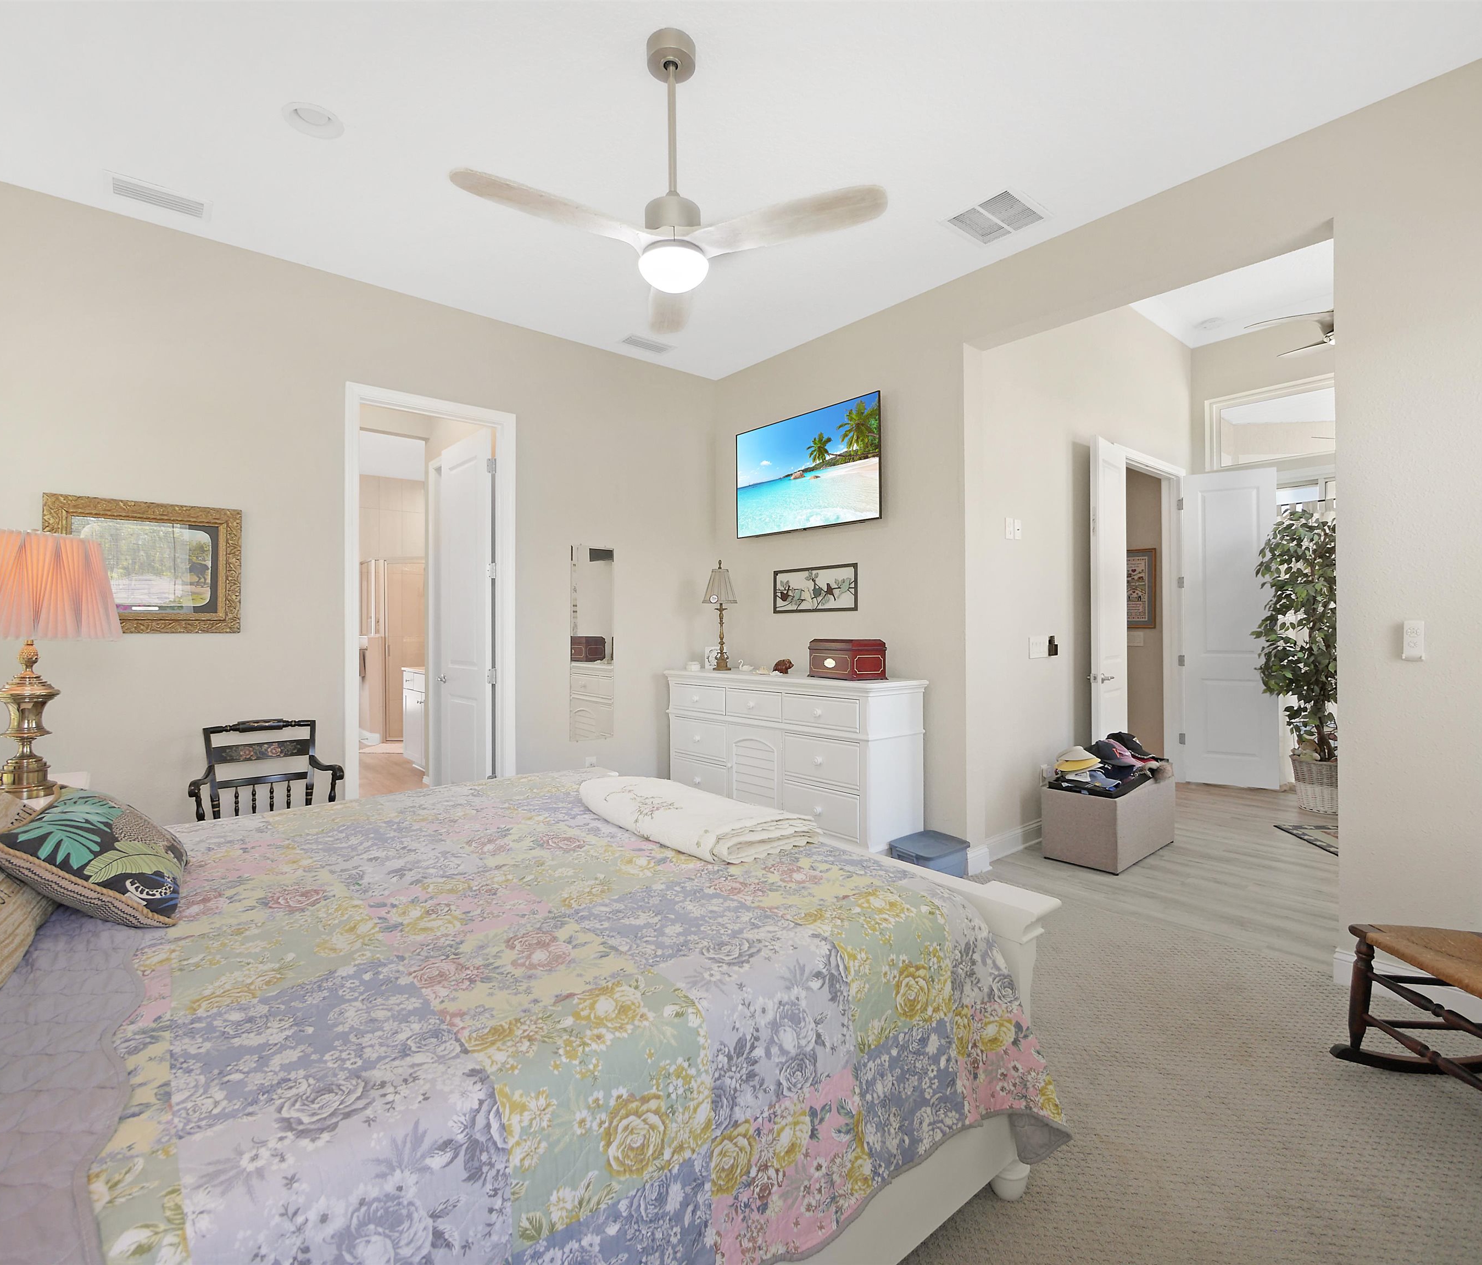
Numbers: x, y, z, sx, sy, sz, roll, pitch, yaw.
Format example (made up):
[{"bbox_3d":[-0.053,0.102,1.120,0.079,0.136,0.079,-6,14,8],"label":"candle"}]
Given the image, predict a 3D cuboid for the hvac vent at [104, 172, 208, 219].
[{"bbox_3d":[-2.509,-1.864,2.945,0.356,0.030,0.189,0,0,-40],"label":"hvac vent"}]

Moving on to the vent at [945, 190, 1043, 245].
[{"bbox_3d":[1.158,-1.873,3.112,0.346,0.030,0.340,0,0,-40],"label":"vent"}]

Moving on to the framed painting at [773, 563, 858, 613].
[{"bbox_3d":[0.461,-0.269,4.344,0.030,0.292,0.704,0,0,-43],"label":"framed painting"}]

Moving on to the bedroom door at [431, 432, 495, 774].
[{"bbox_3d":[-1.679,0.049,4.199,0.040,2.440,0.710,-1,1,-42],"label":"bedroom door"}]

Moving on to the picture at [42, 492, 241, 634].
[{"bbox_3d":[-2.685,-0.292,3.098,0.677,0.600,0.045,0,0,-38],"label":"picture"}]

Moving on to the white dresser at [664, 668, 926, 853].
[{"bbox_3d":[0.241,0.767,4.114,0.490,0.985,1.670,-1,1,-42],"label":"white dresser"}]

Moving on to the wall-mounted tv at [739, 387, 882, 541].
[{"bbox_3d":[0.392,-0.986,4.226,0.060,0.705,1.200,-1,1,-42],"label":"wall-mounted tv"}]

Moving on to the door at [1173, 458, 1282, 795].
[{"bbox_3d":[3.850,-0.026,5.380,0.610,2.440,0.040,0,1,24],"label":"door"}]

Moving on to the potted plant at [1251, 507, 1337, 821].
[{"bbox_3d":[4.032,0.199,4.749,0.880,2.000,0.880,-1,1,-42],"label":"potted plant"}]

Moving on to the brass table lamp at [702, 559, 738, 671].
[{"bbox_3d":[-0.135,-0.115,4.495,0.215,0.710,0.215,0,0,0],"label":"brass table lamp"}]

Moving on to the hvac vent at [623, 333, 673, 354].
[{"bbox_3d":[-0.582,-1.803,4.295,0.340,0.020,0.150,-1,1,-40],"label":"hvac vent"}]

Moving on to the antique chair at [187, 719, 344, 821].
[{"bbox_3d":[-2.053,0.850,2.949,0.550,0.890,0.530,-1,1,-40],"label":"antique chair"}]

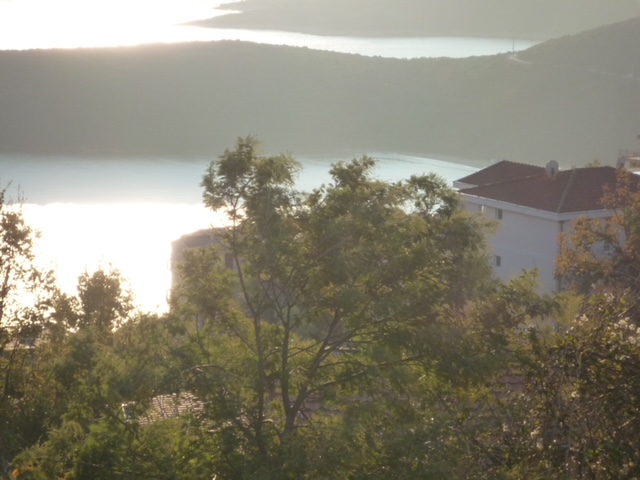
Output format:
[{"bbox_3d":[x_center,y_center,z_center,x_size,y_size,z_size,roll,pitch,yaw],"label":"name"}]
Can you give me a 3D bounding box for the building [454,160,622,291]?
[{"bbox_3d":[16.049,-0.490,149.930,13.000,9.127,14.600,-5,11,-32],"label":"building"}]

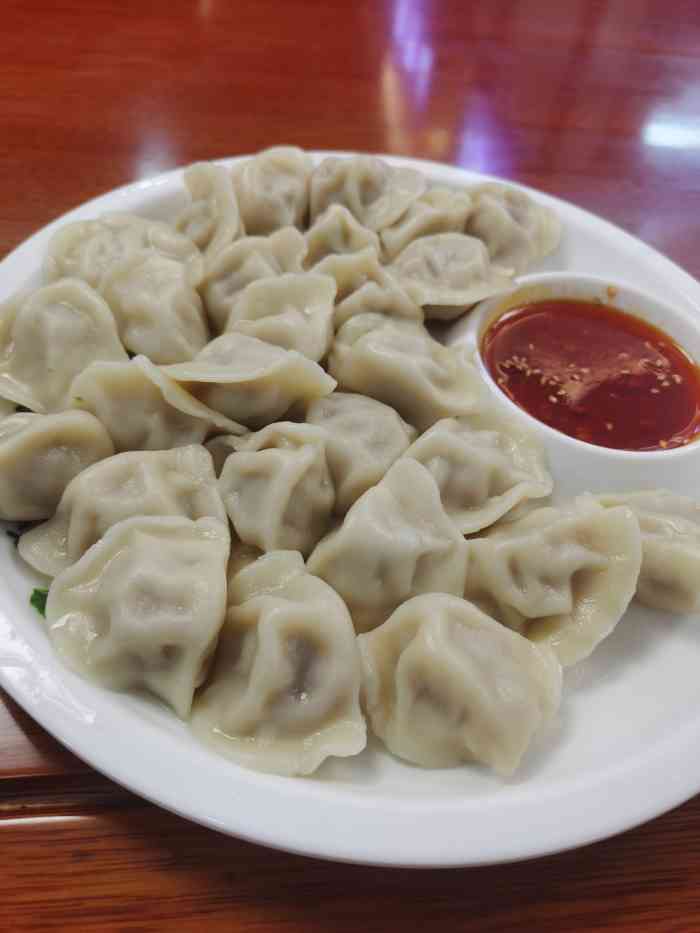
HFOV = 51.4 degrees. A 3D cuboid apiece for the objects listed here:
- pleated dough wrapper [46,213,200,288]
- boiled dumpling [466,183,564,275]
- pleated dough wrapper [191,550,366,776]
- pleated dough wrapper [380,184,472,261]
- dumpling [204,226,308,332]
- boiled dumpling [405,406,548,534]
[{"bbox_3d":[-0.092,-0.087,0.298,0.061,0.026,0.040,9,52,0],"label":"pleated dough wrapper"},{"bbox_3d":[0.076,-0.111,0.340,0.041,0.029,0.054,-5,53,-11],"label":"boiled dumpling"},{"bbox_3d":[-0.019,0.052,0.198,0.044,0.029,0.059,4,51,-5],"label":"pleated dough wrapper"},{"bbox_3d":[0.036,-0.110,0.331,0.048,0.028,0.040,-3,52,-9],"label":"pleated dough wrapper"},{"bbox_3d":[-0.038,-0.076,0.298,0.050,0.028,0.034,-33,64,-29],"label":"dumpling"},{"bbox_3d":[0.041,0.001,0.235,0.051,0.029,0.041,-7,53,-14],"label":"boiled dumpling"}]

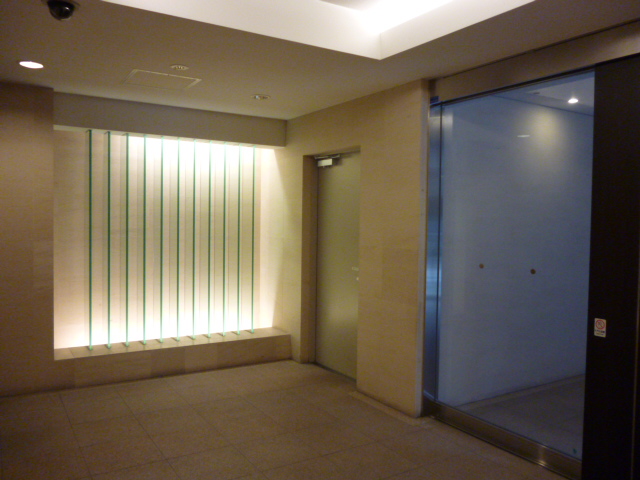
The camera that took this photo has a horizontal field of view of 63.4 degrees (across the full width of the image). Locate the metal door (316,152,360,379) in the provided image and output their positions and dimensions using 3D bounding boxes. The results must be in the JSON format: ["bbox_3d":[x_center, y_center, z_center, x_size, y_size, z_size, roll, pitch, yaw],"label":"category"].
[{"bbox_3d":[0.200,0.223,4.756,0.050,2.000,0.790,-1,3,-33],"label":"metal door"}]

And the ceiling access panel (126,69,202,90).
[{"bbox_3d":[-1.196,-1.193,3.856,0.460,0.020,0.450,0,3,-33],"label":"ceiling access panel"}]

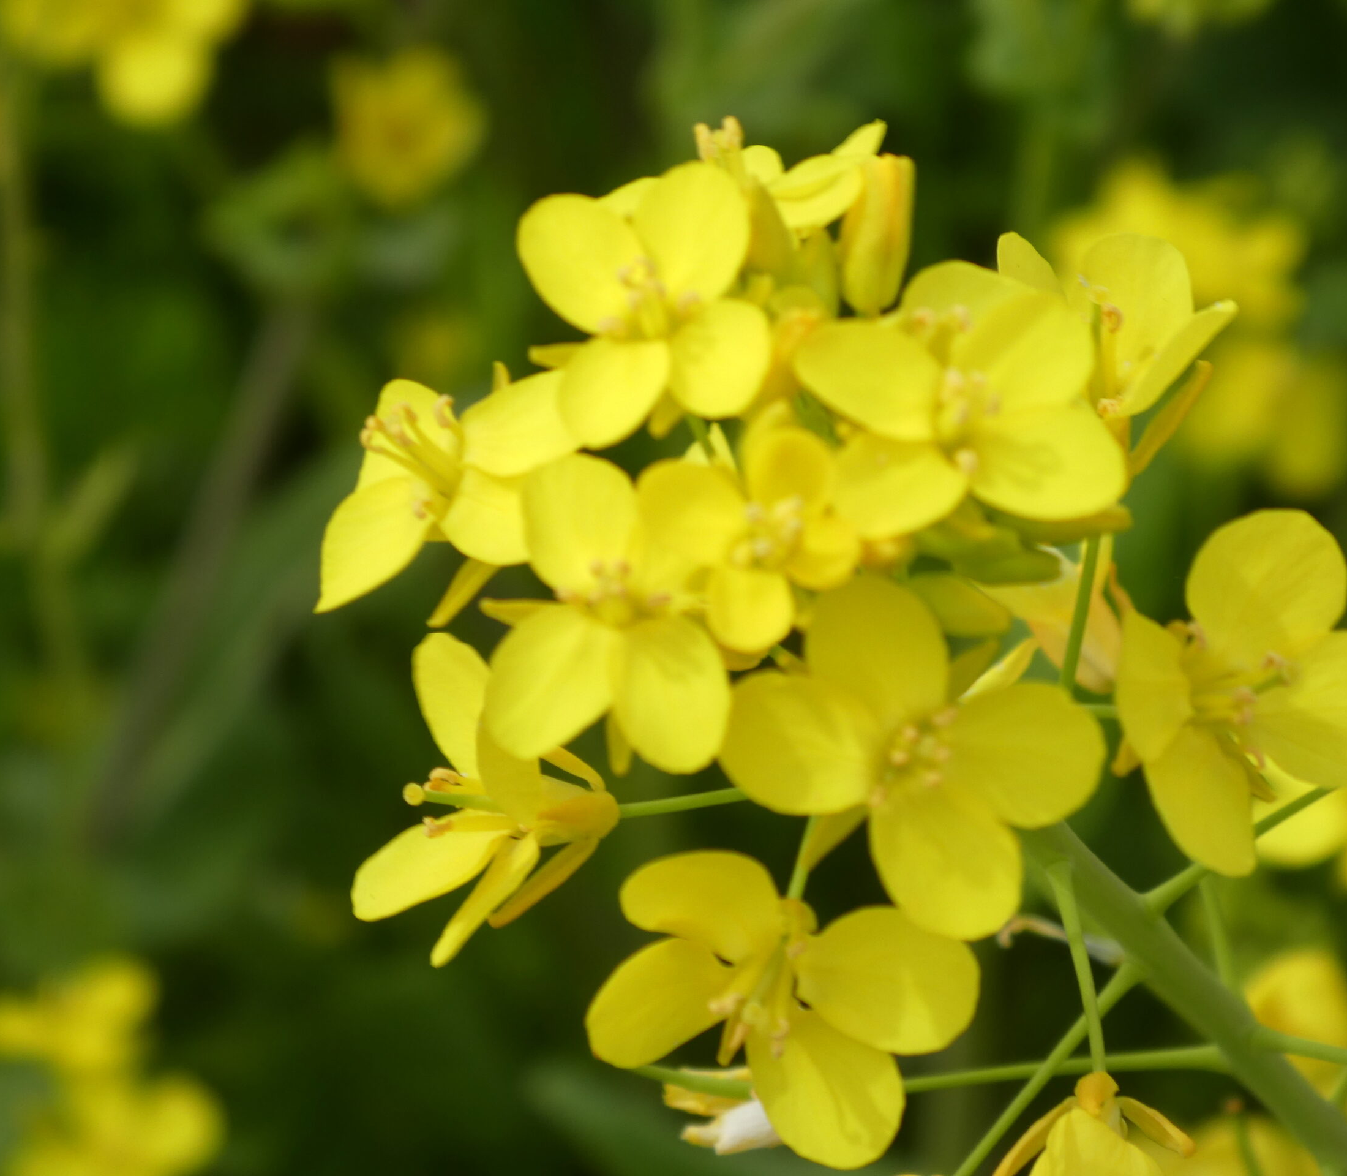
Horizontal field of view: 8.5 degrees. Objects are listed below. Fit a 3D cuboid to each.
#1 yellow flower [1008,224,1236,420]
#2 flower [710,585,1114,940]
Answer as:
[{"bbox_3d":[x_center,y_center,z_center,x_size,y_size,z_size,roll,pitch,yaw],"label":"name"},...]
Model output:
[{"bbox_3d":[0.024,-0.014,0.482,0.013,0.009,0.010,-1,41,-3],"label":"yellow flower"},{"bbox_3d":[0.013,0.009,0.478,0.020,0.019,0.008,0,-7,0],"label":"flower"}]

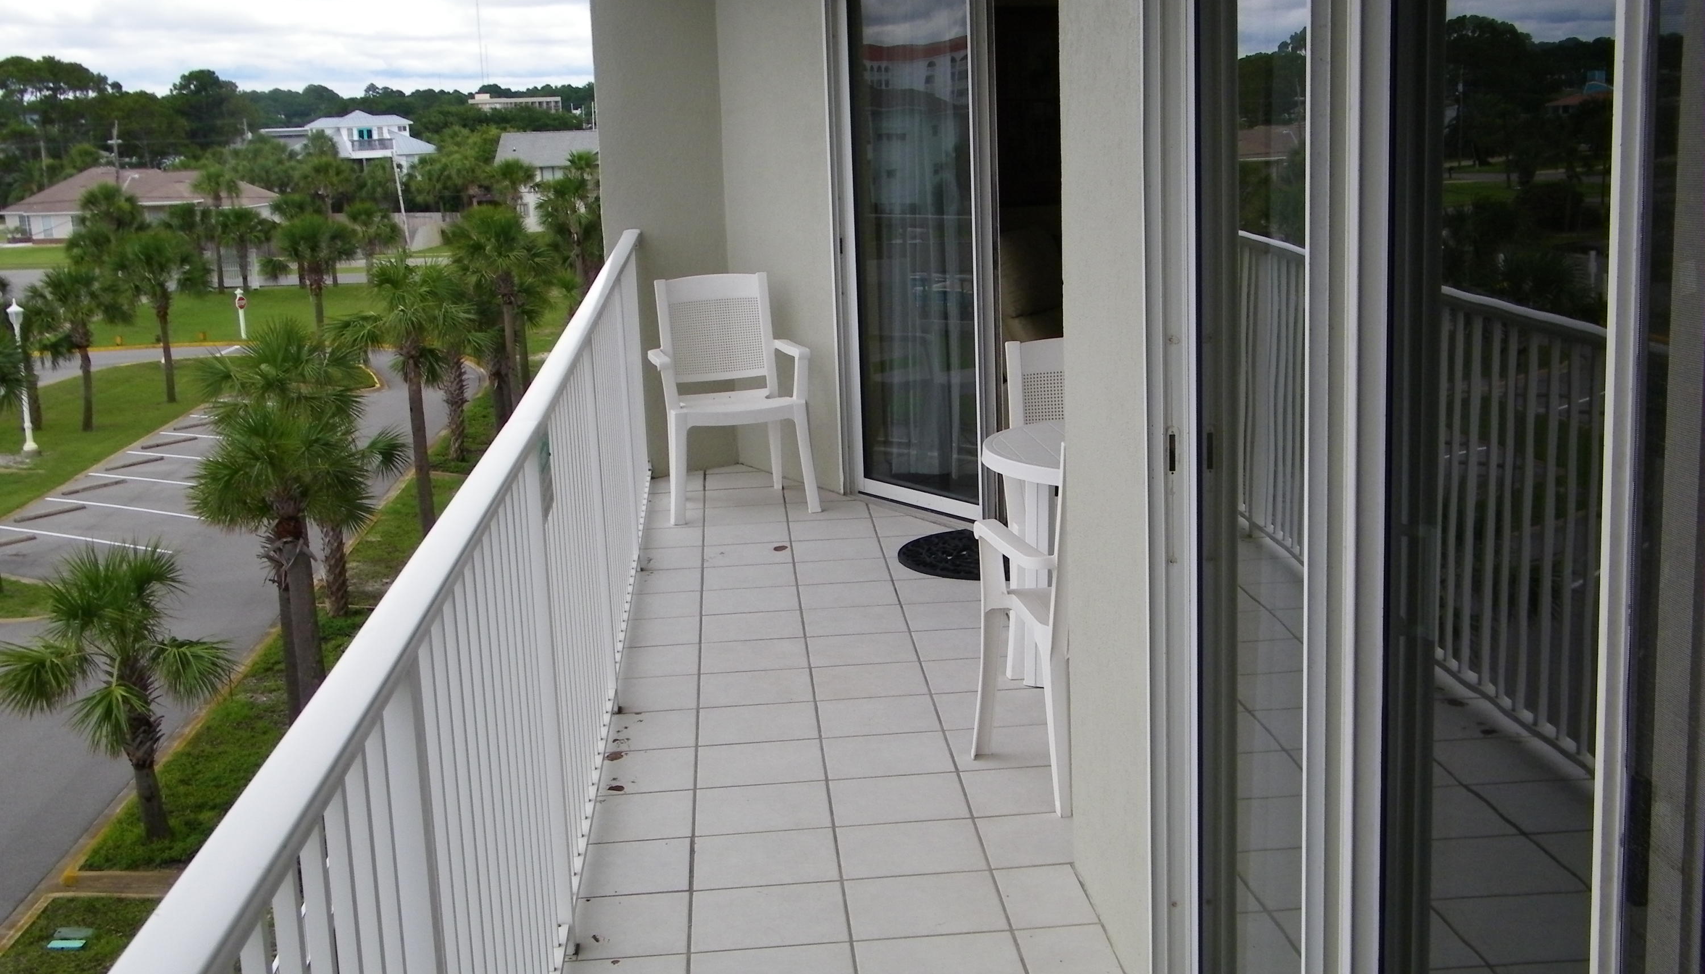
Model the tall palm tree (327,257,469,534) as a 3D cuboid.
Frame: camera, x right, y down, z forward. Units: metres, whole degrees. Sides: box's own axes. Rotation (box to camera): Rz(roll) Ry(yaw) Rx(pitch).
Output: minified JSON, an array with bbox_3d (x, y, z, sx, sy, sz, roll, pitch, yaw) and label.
[{"bbox_3d":[-9.589,-1.623,41.337,2.951,6.653,2.951,-2,12,0],"label":"tall palm tree"}]

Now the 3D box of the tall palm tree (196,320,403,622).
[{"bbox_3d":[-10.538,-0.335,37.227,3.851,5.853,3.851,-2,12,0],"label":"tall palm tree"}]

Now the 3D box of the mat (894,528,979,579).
[{"bbox_3d":[0.441,0.249,6.680,0.515,0.015,0.860,-10,13,-32],"label":"mat"}]

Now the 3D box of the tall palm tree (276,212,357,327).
[{"bbox_3d":[-20.571,-7.589,73.965,3.200,5.945,3.200,-2,11,0],"label":"tall palm tree"}]

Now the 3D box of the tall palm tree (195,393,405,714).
[{"bbox_3d":[-8.381,1.280,29.438,3.099,5.642,3.099,-2,12,0],"label":"tall palm tree"}]

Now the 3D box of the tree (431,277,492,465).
[{"bbox_3d":[-10.832,-3.187,51.831,2.500,5.138,2.500,-2,11,0],"label":"tree"}]

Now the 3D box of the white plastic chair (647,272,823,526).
[{"bbox_3d":[-0.501,-0.375,7.823,0.610,0.920,0.610,-5,12,-13],"label":"white plastic chair"}]

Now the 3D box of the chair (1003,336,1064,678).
[{"bbox_3d":[0.688,0.022,5.624,0.610,0.910,0.610,-4,12,-6],"label":"chair"}]

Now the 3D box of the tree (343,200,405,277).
[{"bbox_3d":[-28.330,-14.402,112.425,3.500,4.947,3.500,-2,11,0],"label":"tree"}]

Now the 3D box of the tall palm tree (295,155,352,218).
[{"bbox_3d":[-30.158,-15.436,110.869,3.600,7.731,3.600,-2,11,0],"label":"tall palm tree"}]

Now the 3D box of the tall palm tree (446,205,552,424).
[{"bbox_3d":[-10.210,-4.775,56.310,3.012,6.918,3.012,-2,12,0],"label":"tall palm tree"}]

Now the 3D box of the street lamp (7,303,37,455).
[{"bbox_3d":[-25.143,-3.345,58.129,0.550,4.634,0.550,-2,12,0],"label":"street lamp"}]

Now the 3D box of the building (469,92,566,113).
[{"bbox_3d":[-81.894,-88.657,466.660,22.648,13.444,16.000,-2,12,0],"label":"building"}]

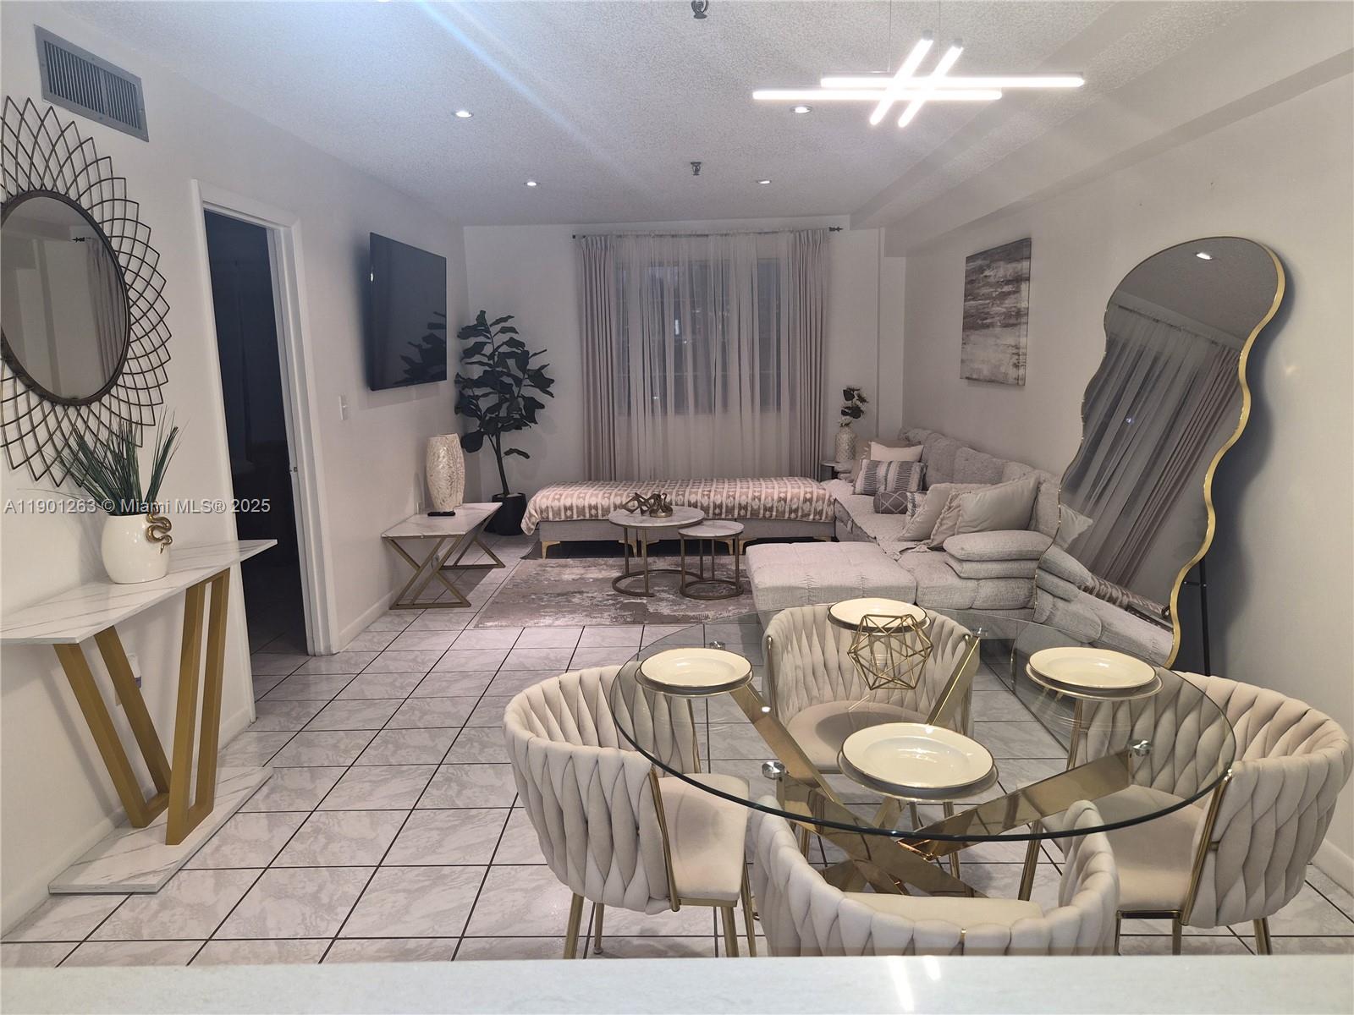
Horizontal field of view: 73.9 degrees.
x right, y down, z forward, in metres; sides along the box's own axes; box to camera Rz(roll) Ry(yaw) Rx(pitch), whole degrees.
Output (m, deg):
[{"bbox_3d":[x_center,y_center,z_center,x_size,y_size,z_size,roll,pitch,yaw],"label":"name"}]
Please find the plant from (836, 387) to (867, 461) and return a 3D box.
[{"bbox_3d":[1.366,-0.650,7.041,0.250,0.592,0.220,-1,10,1],"label":"plant"}]

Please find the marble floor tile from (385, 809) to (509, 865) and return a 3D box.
[{"bbox_3d":[-0.699,1.017,2.772,0.322,0.010,0.322,-1,10,1],"label":"marble floor tile"}]

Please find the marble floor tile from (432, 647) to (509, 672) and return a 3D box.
[{"bbox_3d":[-0.995,0.745,4.350,0.318,0.010,0.318,-1,10,1],"label":"marble floor tile"}]

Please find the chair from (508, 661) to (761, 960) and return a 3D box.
[{"bbox_3d":[-0.085,0.781,1.981,0.540,0.730,0.540,0,10,7],"label":"chair"}]

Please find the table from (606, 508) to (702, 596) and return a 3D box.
[{"bbox_3d":[-0.126,0.261,5.731,0.630,0.440,0.630,-1,10,1],"label":"table"}]

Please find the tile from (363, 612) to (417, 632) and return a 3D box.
[{"bbox_3d":[-1.591,0.650,5.062,0.232,0.010,0.322,-1,10,1],"label":"tile"}]

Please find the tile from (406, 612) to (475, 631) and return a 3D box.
[{"bbox_3d":[-1.309,0.642,4.992,0.318,0.010,0.318,-1,10,1],"label":"tile"}]

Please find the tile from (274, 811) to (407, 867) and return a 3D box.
[{"bbox_3d":[-1.038,1.037,2.813,0.325,0.010,0.325,-1,10,1],"label":"tile"}]

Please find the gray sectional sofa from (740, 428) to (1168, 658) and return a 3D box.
[{"bbox_3d":[1.076,0.059,5.499,1.430,0.860,3.090,-1,10,1],"label":"gray sectional sofa"}]

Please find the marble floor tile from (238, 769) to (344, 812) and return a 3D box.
[{"bbox_3d":[-1.346,0.977,3.107,0.322,0.010,0.322,-1,10,1],"label":"marble floor tile"}]

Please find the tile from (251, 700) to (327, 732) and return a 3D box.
[{"bbox_3d":[-1.629,0.860,3.688,0.314,0.013,0.314,-1,10,1],"label":"tile"}]

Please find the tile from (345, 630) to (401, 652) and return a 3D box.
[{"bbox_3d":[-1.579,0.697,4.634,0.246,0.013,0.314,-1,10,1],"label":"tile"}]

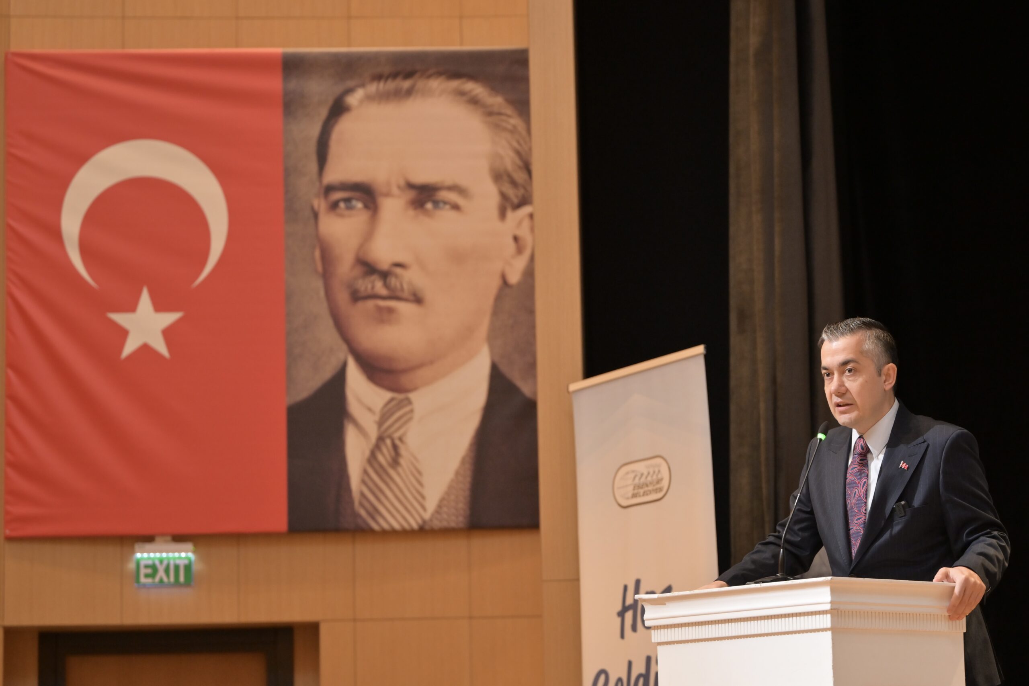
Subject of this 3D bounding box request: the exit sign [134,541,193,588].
[{"bbox_3d":[-1.570,0.985,9.870,0.268,0.212,0.050,-1,-8,-4],"label":"exit sign"}]

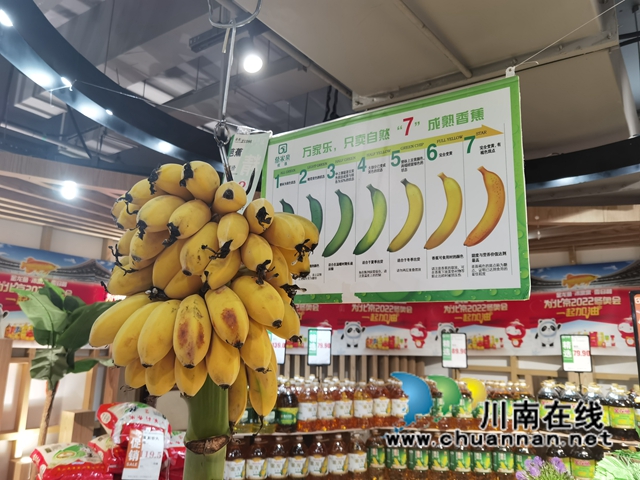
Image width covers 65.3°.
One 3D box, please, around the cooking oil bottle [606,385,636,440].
[{"bbox_3d":[1.866,1.062,3.090,0.155,0.332,0.155,-6,-14,31],"label":"cooking oil bottle"}]

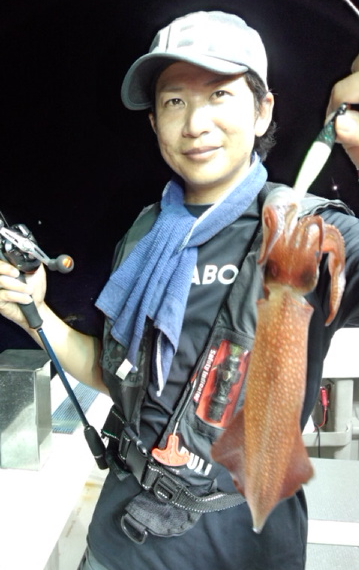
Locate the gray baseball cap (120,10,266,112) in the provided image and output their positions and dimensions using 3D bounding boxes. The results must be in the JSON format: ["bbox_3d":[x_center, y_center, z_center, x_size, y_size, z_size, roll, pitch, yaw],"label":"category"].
[{"bbox_3d":[0.028,-0.317,0.672,0.180,0.145,0.265,-4,2,25],"label":"gray baseball cap"}]

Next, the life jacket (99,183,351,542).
[{"bbox_3d":[0.062,0.090,0.745,0.380,0.520,0.270,0,5,23],"label":"life jacket"}]

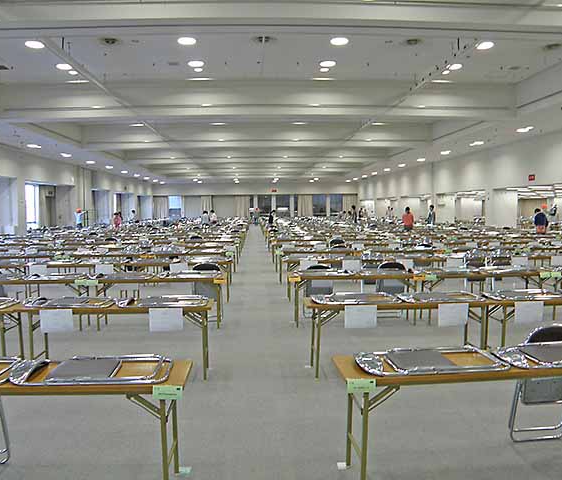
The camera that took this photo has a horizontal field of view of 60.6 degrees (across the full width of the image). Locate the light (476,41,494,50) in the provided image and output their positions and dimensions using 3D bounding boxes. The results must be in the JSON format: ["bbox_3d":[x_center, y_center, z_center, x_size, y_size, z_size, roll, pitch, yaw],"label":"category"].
[{"bbox_3d":[4.039,-3.838,9.485,0.340,0.060,0.340,-1,4,-3],"label":"light"}]

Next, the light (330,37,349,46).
[{"bbox_3d":[1.137,-3.830,9.276,0.340,0.060,0.340,-1,4,-3],"label":"light"}]

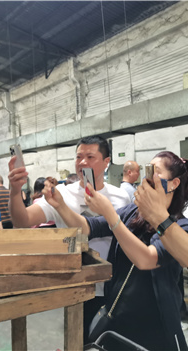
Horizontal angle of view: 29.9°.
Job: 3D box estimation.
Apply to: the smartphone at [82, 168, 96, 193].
[{"bbox_3d":[-0.015,0.042,1.470,0.010,0.148,0.073,-13,5,-32],"label":"smartphone"}]

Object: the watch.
[{"bbox_3d":[0.218,0.151,1.050,0.058,0.026,0.056,-41,-2,-30],"label":"watch"}]

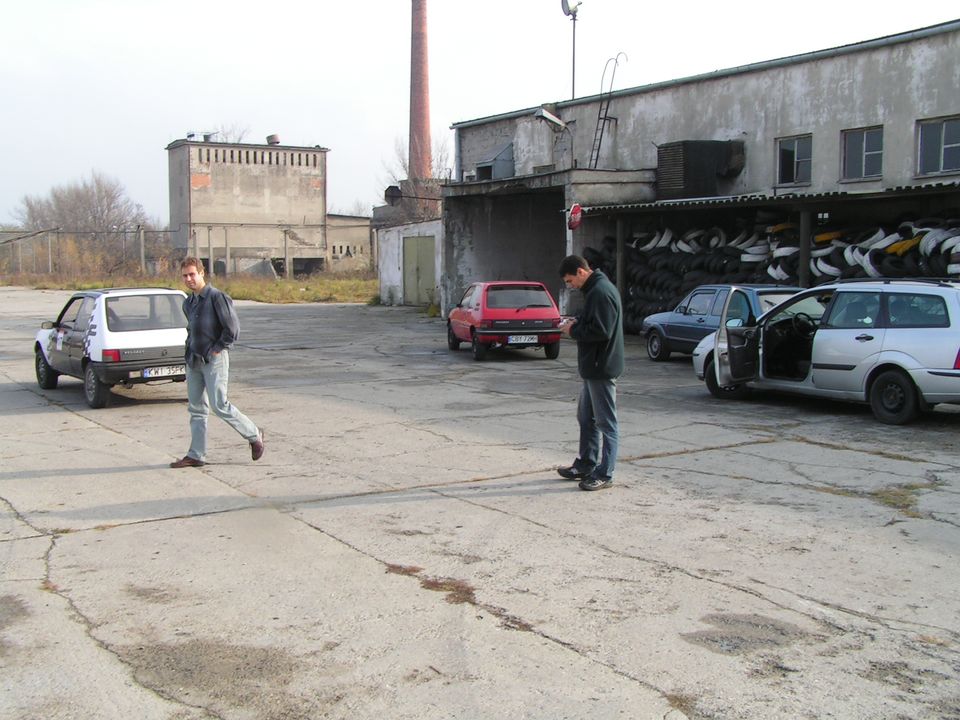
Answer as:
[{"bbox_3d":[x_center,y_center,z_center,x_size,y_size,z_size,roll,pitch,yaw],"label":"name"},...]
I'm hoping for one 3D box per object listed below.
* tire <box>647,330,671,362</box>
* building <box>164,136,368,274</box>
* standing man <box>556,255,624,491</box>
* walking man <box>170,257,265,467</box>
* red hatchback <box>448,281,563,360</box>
[{"bbox_3d":[3.083,-0.261,18.147,0.170,0.560,0.560,-2,6,-21],"label":"tire"},{"bbox_3d":[-21.055,-14.442,105.137,18.500,13.200,8.000,-3,6,-31],"label":"building"},{"bbox_3d":[0.819,0.074,8.013,0.470,1.750,0.520,-1,5,-9],"label":"standing man"},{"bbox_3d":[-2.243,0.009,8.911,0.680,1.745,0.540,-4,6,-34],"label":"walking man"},{"bbox_3d":[0.368,-0.792,19.626,1.570,1.370,3.700,-1,5,-11],"label":"red hatchback"}]

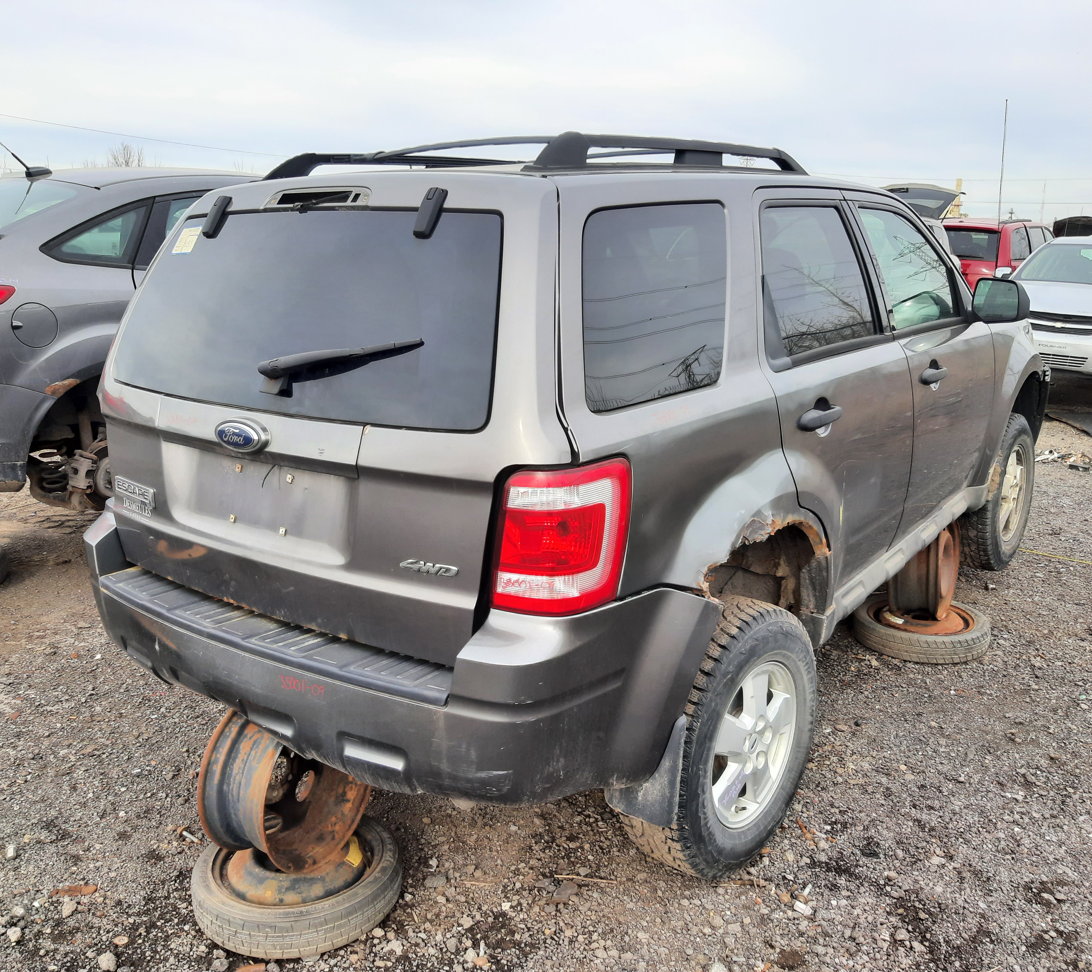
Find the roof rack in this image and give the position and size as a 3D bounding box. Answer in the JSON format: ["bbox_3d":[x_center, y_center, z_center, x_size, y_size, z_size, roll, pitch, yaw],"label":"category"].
[{"bbox_3d":[0.026,-0.945,2.870,0.980,0.120,1.440,10,19,37],"label":"roof rack"}]

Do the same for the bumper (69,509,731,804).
[{"bbox_3d":[-0.523,0.296,2.426,1.790,0.410,0.650,10,19,37],"label":"bumper"}]

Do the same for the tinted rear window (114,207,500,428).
[{"bbox_3d":[-0.590,-0.398,2.180,1.310,0.460,0.090,10,-6,37],"label":"tinted rear window"}]

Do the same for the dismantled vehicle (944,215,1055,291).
[{"bbox_3d":[8.190,-3.830,17.500,1.970,1.750,5.000,10,18,37],"label":"dismantled vehicle"}]

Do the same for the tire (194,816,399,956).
[{"bbox_3d":[-0.644,1.024,2.552,0.522,0.122,0.522,1,11,0],"label":"tire"}]

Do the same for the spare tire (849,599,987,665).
[{"bbox_3d":[1.554,0.584,4.050,0.537,0.115,0.537,-1,14,0],"label":"spare tire"}]

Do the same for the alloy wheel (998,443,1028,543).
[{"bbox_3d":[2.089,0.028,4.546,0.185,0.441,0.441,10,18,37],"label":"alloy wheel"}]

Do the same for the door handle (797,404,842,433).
[{"bbox_3d":[0.651,-0.171,2.358,0.060,0.058,0.255,10,19,37],"label":"door handle"}]

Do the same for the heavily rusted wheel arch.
[{"bbox_3d":[0.479,0.295,2.388,0.190,0.440,0.690,10,19,37],"label":"heavily rusted wheel arch"}]

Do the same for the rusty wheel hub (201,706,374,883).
[{"bbox_3d":[-0.645,0.744,2.474,0.205,0.418,0.418,7,16,27],"label":"rusty wheel hub"}]

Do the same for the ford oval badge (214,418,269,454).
[{"bbox_3d":[-0.668,-0.114,2.142,0.170,0.082,0.030,10,13,37],"label":"ford oval badge"}]

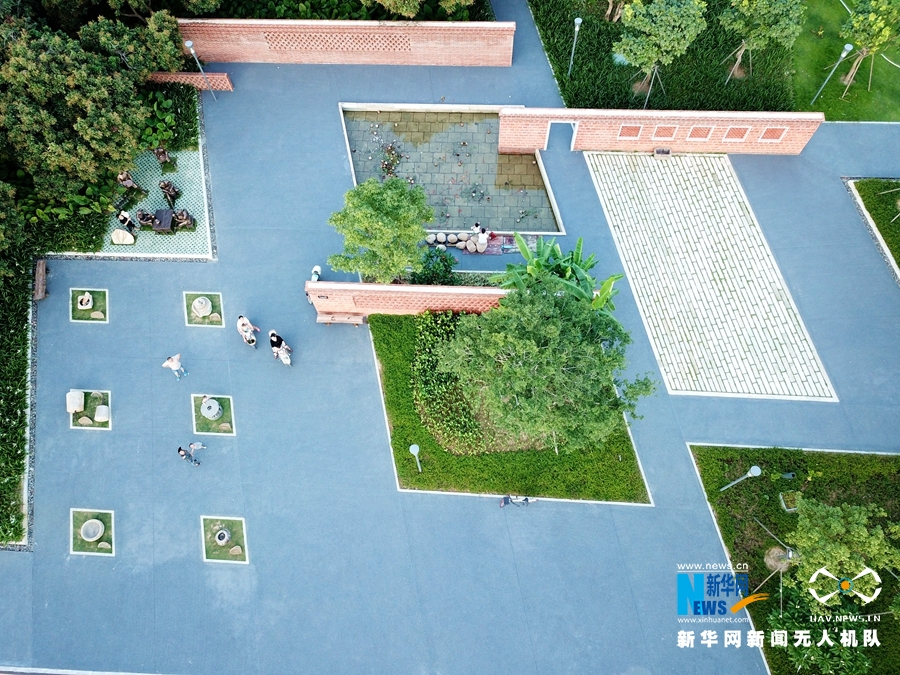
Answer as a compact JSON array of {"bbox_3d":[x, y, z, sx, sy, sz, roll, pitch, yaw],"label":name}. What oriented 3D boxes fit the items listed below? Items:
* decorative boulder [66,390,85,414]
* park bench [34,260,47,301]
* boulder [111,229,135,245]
[{"bbox_3d":[-14.962,2.597,27.008,0.620,0.620,0.820,-11,67,-3],"label":"decorative boulder"},{"bbox_3d":[-17.626,-2.391,29.338,0.400,0.440,1.900,-11,67,-3],"label":"park bench"},{"bbox_3d":[-14.575,-4.486,30.112,0.840,0.500,0.500,2,67,3],"label":"boulder"}]

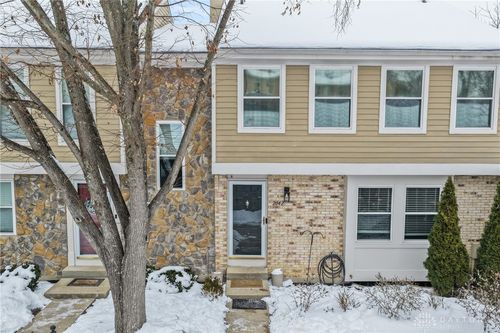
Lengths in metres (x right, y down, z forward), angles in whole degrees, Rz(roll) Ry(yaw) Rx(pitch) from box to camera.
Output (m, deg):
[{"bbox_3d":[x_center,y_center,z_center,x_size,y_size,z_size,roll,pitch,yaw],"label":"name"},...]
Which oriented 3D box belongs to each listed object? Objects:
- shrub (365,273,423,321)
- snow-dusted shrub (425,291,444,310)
[{"bbox_3d":[3.037,2.750,8.188,1.120,0.700,0.850,0,5,-1],"label":"shrub"},{"bbox_3d":[4.017,2.901,8.444,0.390,0.360,0.350,0,5,-1],"label":"snow-dusted shrub"}]

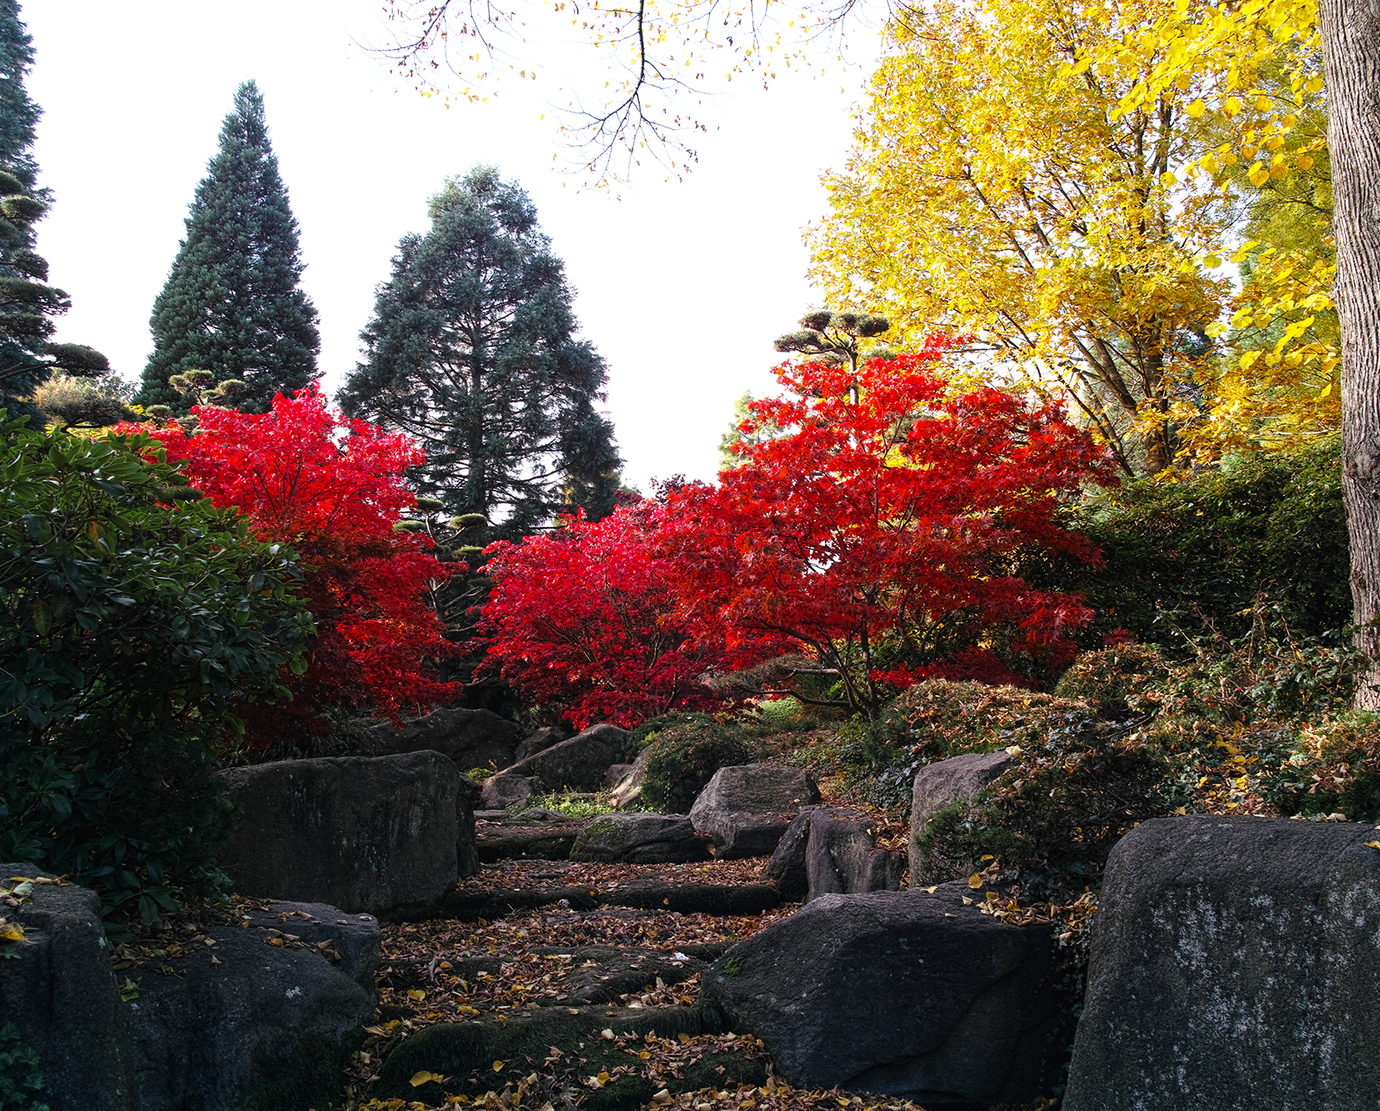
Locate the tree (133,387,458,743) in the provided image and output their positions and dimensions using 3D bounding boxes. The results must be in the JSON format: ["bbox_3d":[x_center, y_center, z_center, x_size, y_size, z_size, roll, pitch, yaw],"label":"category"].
[{"bbox_3d":[-3.035,0.073,9.911,2.517,2.849,2.392,0,-9,0],"label":"tree"}]

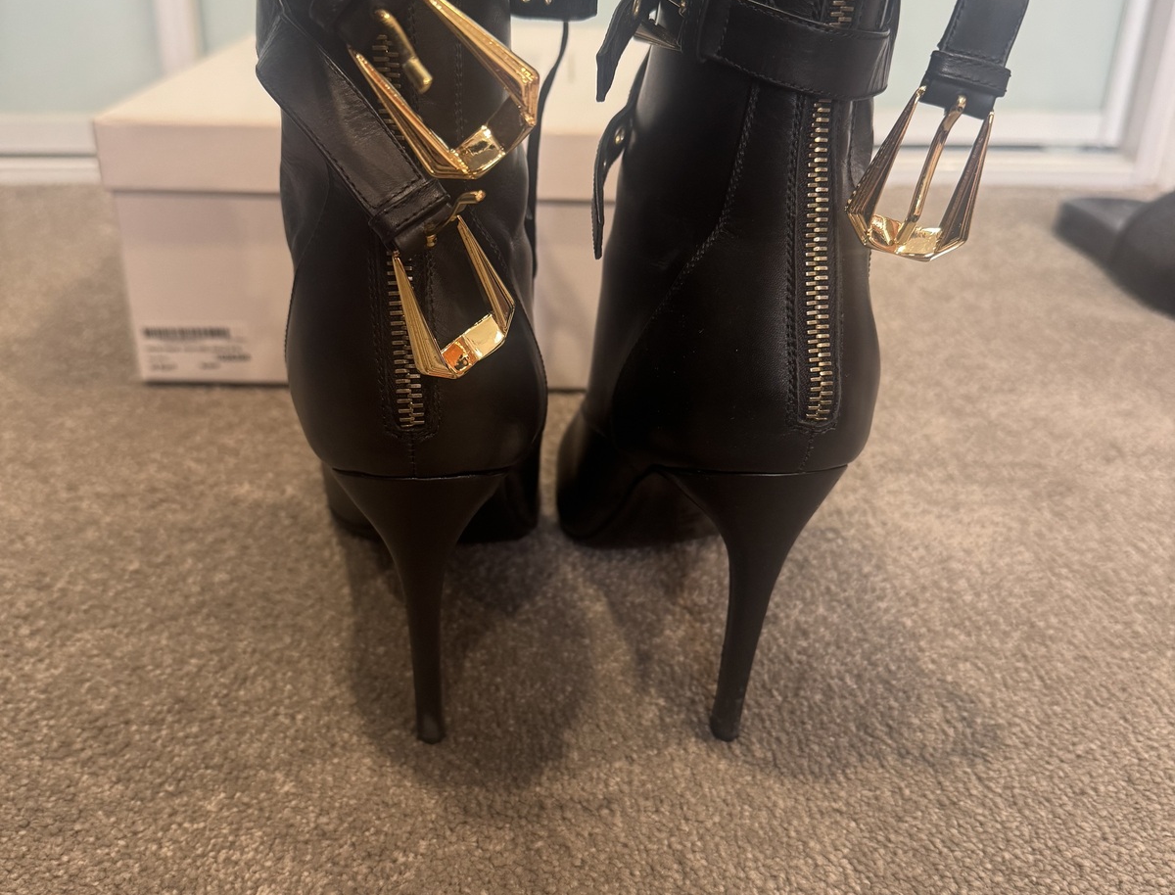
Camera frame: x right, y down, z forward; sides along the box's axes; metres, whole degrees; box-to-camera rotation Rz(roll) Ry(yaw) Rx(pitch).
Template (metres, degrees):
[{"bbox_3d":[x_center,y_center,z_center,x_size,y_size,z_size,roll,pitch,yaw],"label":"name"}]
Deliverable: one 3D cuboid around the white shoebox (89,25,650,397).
[{"bbox_3d":[-0.069,-0.178,0.695,0.322,0.124,0.414,1,27,-4],"label":"white shoebox"}]

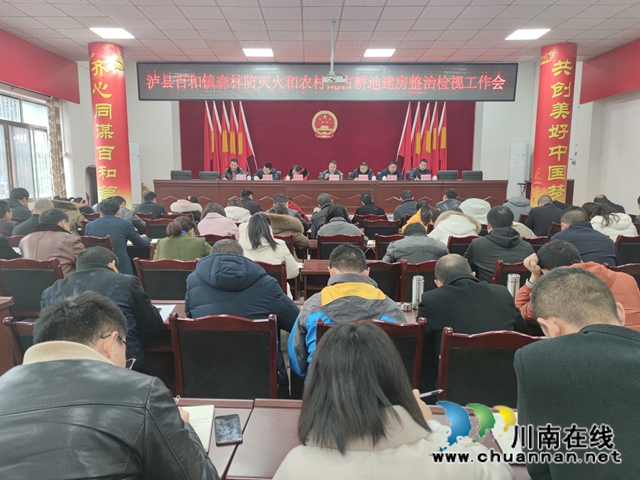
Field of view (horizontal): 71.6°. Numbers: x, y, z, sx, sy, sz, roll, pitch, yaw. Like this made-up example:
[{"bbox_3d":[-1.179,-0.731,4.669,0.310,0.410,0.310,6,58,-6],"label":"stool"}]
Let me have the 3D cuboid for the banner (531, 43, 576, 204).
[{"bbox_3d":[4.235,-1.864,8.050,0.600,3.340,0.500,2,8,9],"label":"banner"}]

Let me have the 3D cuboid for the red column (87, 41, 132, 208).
[{"bbox_3d":[-4.439,-1.969,9.463,0.670,4.080,0.670,0,9,-1],"label":"red column"}]

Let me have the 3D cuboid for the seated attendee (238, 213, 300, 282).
[{"bbox_3d":[-0.382,0.388,3.502,0.520,1.218,0.750,0,8,0],"label":"seated attendee"}]

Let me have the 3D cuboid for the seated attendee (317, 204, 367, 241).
[{"bbox_3d":[0.223,0.229,4.868,0.530,1.210,0.750,0,9,-1],"label":"seated attendee"}]

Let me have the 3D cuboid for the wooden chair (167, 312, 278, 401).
[{"bbox_3d":[-0.409,0.745,2.199,0.460,0.960,0.520,1,8,2],"label":"wooden chair"}]

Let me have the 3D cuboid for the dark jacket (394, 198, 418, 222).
[{"bbox_3d":[1.330,-0.263,6.846,0.460,0.670,0.460,1,8,2],"label":"dark jacket"}]

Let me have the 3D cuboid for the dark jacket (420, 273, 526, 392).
[{"bbox_3d":[0.705,0.477,2.114,0.520,0.670,0.520,0,9,0],"label":"dark jacket"}]

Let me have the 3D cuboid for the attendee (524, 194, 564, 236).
[{"bbox_3d":[2.952,0.011,6.067,0.540,1.243,0.750,0,8,0],"label":"attendee"}]

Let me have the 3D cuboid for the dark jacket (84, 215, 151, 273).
[{"bbox_3d":[-2.031,0.052,4.476,0.600,0.660,0.480,0,8,-1],"label":"dark jacket"}]

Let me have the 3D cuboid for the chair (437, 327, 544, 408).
[{"bbox_3d":[0.728,0.780,2.109,0.460,0.950,0.540,0,9,2],"label":"chair"}]

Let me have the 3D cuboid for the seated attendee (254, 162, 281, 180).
[{"bbox_3d":[-1.125,-1.092,9.544,0.570,1.110,0.750,0,9,0],"label":"seated attendee"}]

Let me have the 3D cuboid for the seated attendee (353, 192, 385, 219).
[{"bbox_3d":[0.755,-0.107,6.921,0.500,1.240,0.740,0,9,0],"label":"seated attendee"}]

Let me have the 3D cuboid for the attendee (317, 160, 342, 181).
[{"bbox_3d":[0.239,-0.947,8.857,0.530,1.250,0.750,0,8,0],"label":"attendee"}]

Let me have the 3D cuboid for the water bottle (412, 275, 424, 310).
[{"bbox_3d":[0.586,0.304,2.638,0.069,0.214,0.069,0,8,-1],"label":"water bottle"}]

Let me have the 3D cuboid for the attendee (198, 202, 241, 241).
[{"bbox_3d":[-1.011,0.248,4.642,0.470,1.270,0.750,0,8,-1],"label":"attendee"}]

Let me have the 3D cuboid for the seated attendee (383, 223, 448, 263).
[{"bbox_3d":[0.710,0.459,3.514,0.520,1.180,0.780,0,8,-1],"label":"seated attendee"}]

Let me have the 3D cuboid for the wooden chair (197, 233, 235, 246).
[{"bbox_3d":[-1.045,0.383,4.628,0.460,0.950,0.530,0,9,0],"label":"wooden chair"}]

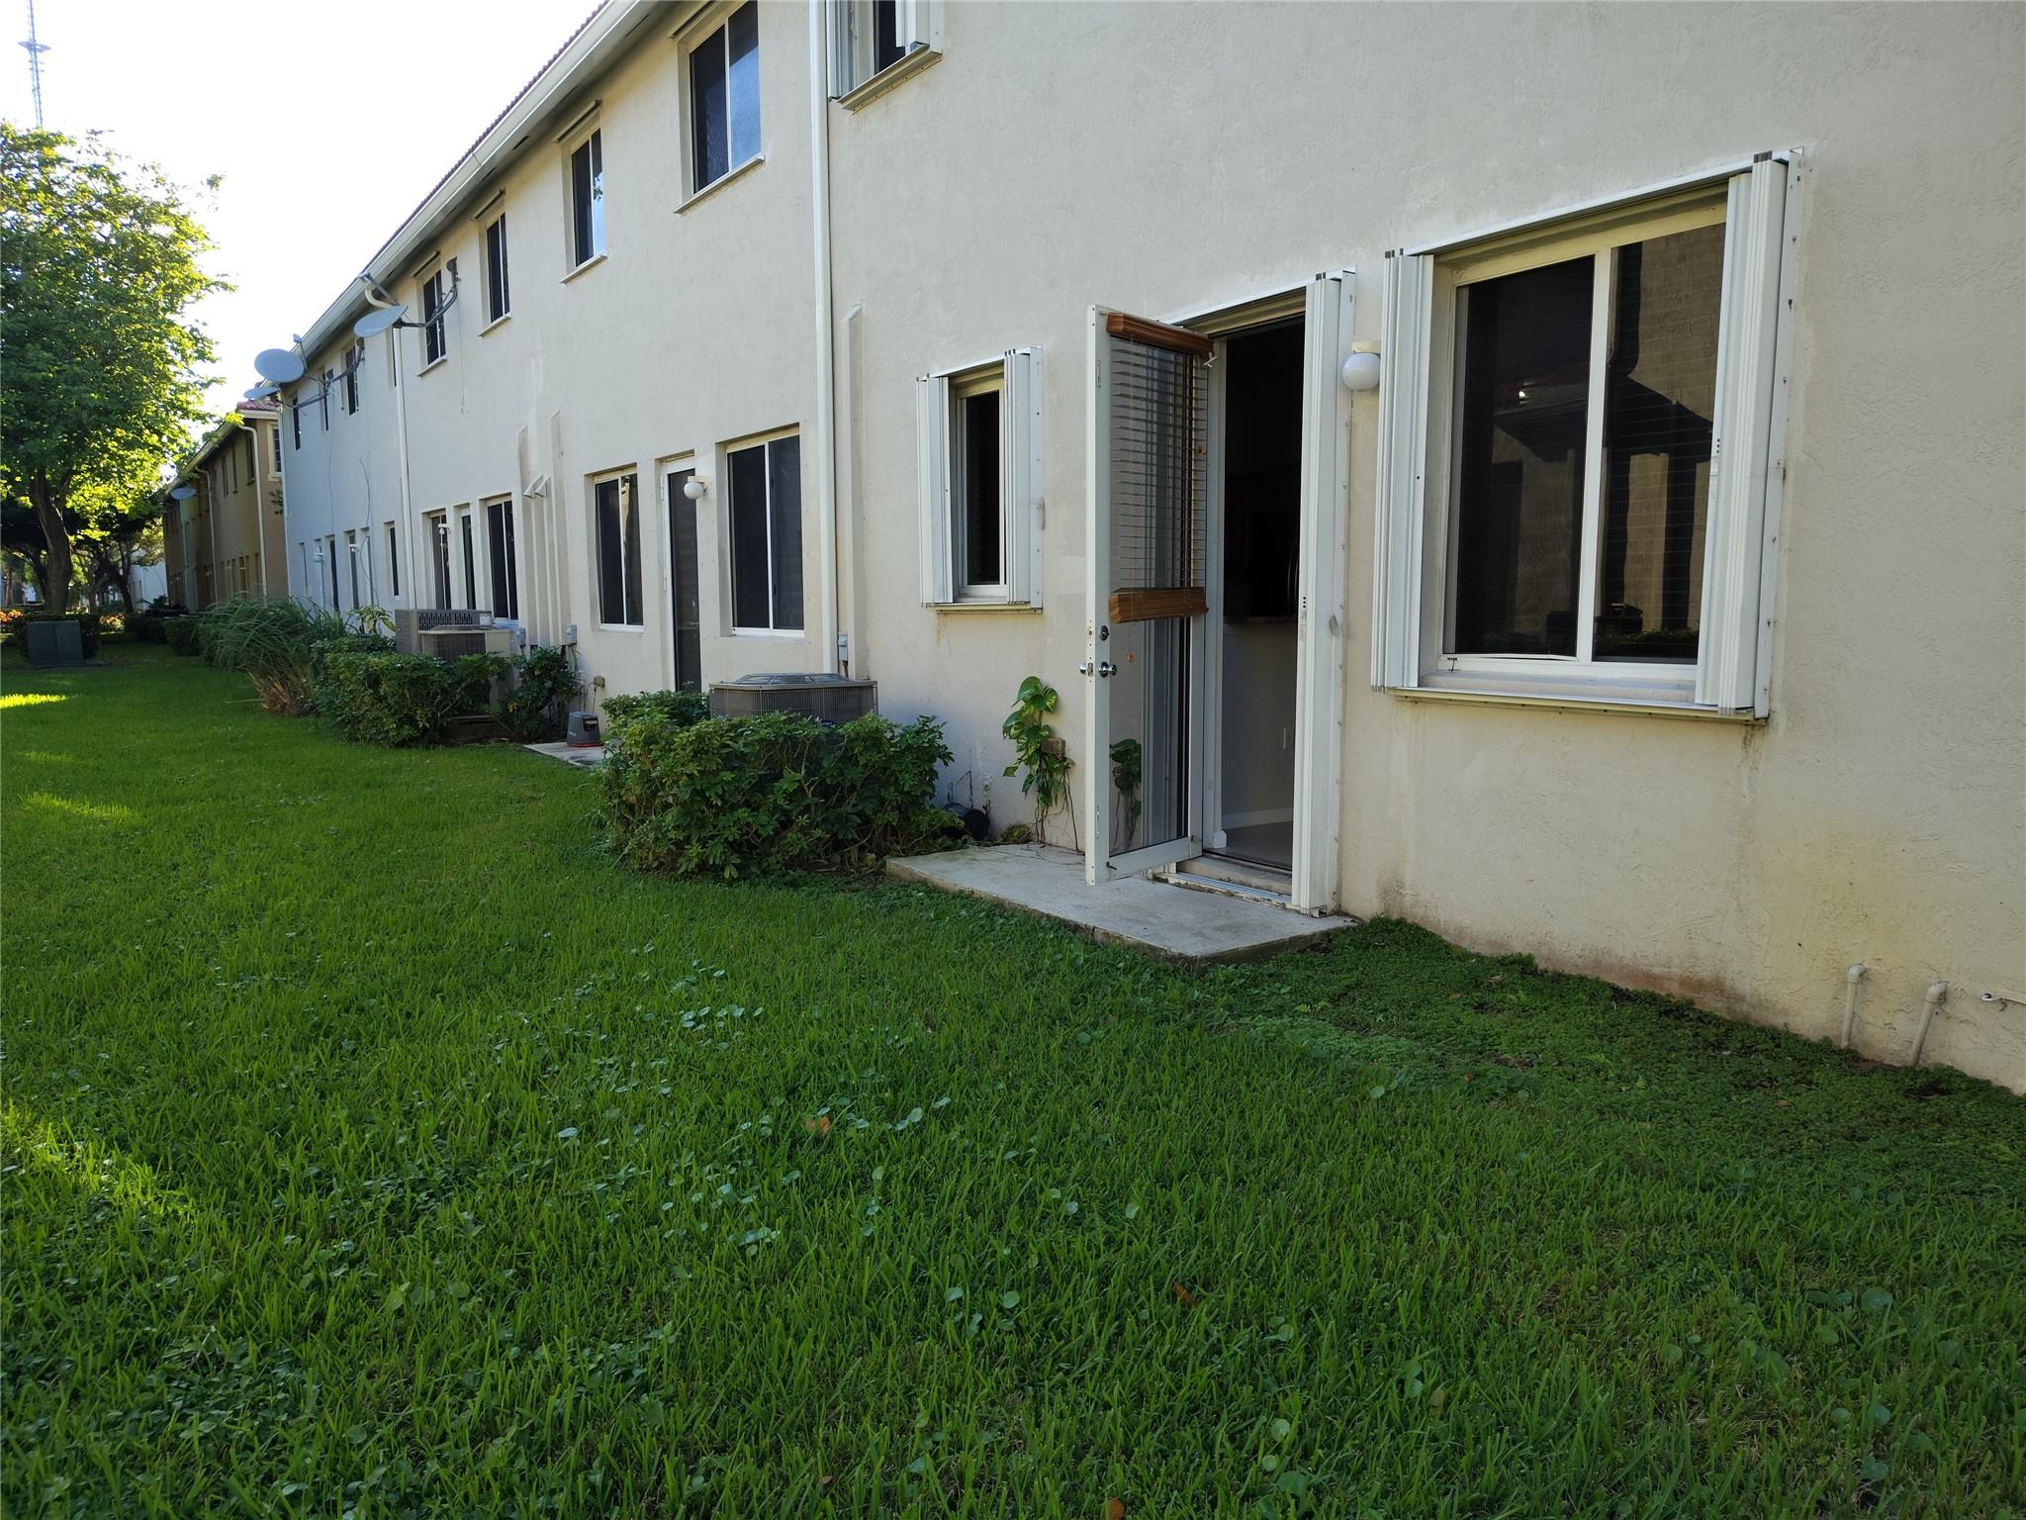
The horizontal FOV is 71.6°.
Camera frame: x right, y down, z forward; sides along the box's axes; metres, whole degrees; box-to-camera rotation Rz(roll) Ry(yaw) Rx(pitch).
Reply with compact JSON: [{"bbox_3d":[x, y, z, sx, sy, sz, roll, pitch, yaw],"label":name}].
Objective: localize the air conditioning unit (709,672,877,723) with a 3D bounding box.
[{"bbox_3d":[-1.333,-0.108,8.509,0.750,0.840,0.750,-5,8,-34],"label":"air conditioning unit"}]

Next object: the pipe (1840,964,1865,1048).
[{"bbox_3d":[2.471,0.724,4.134,0.070,0.250,0.038,-5,8,-33],"label":"pipe"}]

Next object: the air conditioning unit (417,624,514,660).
[{"bbox_3d":[-5.506,-0.884,14.233,0.750,0.880,0.780,-5,8,-33],"label":"air conditioning unit"}]

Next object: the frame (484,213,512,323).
[{"bbox_3d":[-5.869,-5.670,16.164,0.110,1.190,1.200,-5,8,-33],"label":"frame"}]

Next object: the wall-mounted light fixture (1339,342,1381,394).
[{"bbox_3d":[1.360,-1.525,5.491,0.185,0.185,0.155,-5,8,-34],"label":"wall-mounted light fixture"}]

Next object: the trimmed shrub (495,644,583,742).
[{"bbox_3d":[-4.647,-0.649,13.748,0.800,0.920,0.700,-5,8,-33],"label":"trimmed shrub"}]

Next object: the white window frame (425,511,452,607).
[{"bbox_3d":[-7.936,-2.680,19.491,0.120,1.500,1.500,-5,8,-34],"label":"white window frame"}]

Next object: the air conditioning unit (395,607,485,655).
[{"bbox_3d":[-6.348,-1.111,15.699,0.800,1.100,0.800,-5,8,-39],"label":"air conditioning unit"}]

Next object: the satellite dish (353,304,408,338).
[{"bbox_3d":[-7.783,-5.406,17.290,0.720,0.180,0.720,1,45,8],"label":"satellite dish"}]

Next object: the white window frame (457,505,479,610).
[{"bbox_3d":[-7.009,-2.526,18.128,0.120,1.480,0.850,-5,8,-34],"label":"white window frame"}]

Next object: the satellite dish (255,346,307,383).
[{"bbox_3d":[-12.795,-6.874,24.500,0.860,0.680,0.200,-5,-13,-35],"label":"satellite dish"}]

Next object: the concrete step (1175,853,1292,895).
[{"bbox_3d":[1.128,0.544,6.402,0.160,0.090,0.950,-5,8,-33],"label":"concrete step"}]

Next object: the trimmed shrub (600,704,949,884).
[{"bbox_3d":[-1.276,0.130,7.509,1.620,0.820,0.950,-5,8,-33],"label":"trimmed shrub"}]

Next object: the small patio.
[{"bbox_3d":[0.395,0.639,6.576,0.890,0.085,2.440,-5,8,-34],"label":"small patio"}]

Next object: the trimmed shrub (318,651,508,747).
[{"bbox_3d":[-6.403,-0.725,14.885,1.150,0.920,3.300,-5,8,-34],"label":"trimmed shrub"}]

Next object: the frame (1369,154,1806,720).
[{"bbox_3d":[1.882,-1.022,4.816,0.200,1.660,1.490,-5,8,-33],"label":"frame"}]

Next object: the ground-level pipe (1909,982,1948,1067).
[{"bbox_3d":[2.605,0.751,3.993,0.110,0.250,0.060,-5,8,-34],"label":"ground-level pipe"}]

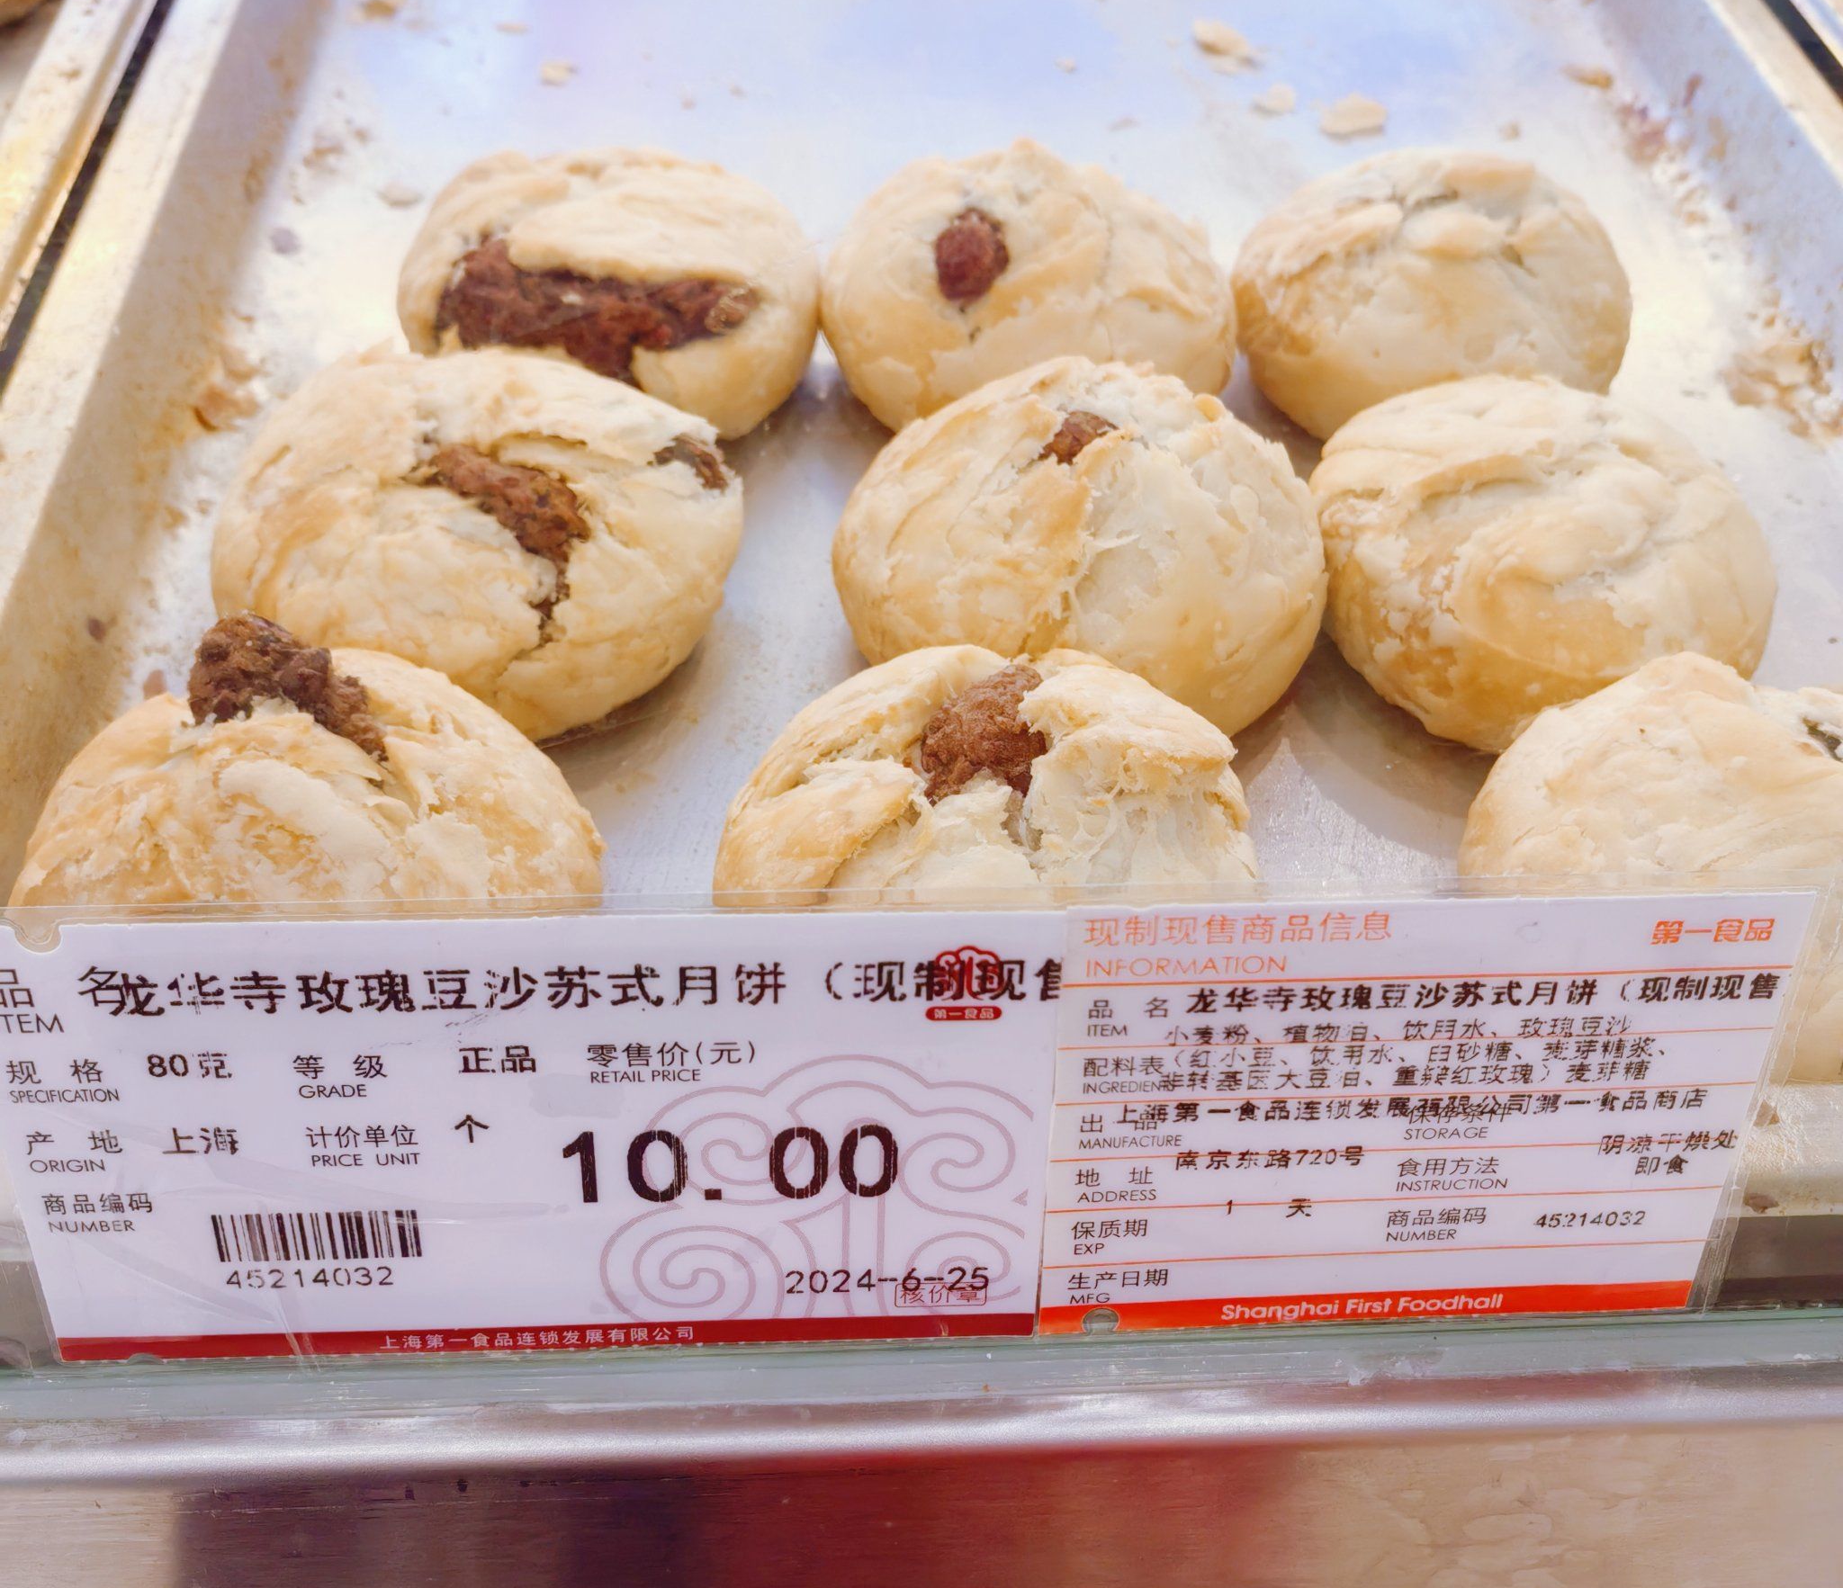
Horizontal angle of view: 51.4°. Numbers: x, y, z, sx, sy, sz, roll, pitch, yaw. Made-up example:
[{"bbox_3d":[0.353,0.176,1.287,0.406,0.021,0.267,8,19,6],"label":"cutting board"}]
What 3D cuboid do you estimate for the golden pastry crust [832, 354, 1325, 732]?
[{"bbox_3d":[0.024,-0.040,0.290,0.074,0.039,0.074,-1,48,-4],"label":"golden pastry crust"}]

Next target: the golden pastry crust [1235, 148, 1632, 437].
[{"bbox_3d":[0.091,-0.090,0.340,0.069,0.039,0.069,-1,48,-4],"label":"golden pastry crust"}]

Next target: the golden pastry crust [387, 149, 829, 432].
[{"bbox_3d":[-0.054,-0.089,0.334,0.072,0.038,0.072,-1,48,-4],"label":"golden pastry crust"}]

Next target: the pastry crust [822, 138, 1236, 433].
[{"bbox_3d":[0.019,-0.091,0.339,0.073,0.040,0.073,-1,48,-4],"label":"pastry crust"}]

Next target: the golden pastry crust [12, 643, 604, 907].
[{"bbox_3d":[-0.075,0.010,0.235,0.070,0.044,0.070,-1,48,-4],"label":"golden pastry crust"}]

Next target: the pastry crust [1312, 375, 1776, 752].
[{"bbox_3d":[0.094,-0.037,0.291,0.069,0.041,0.069,-1,48,-4],"label":"pastry crust"}]

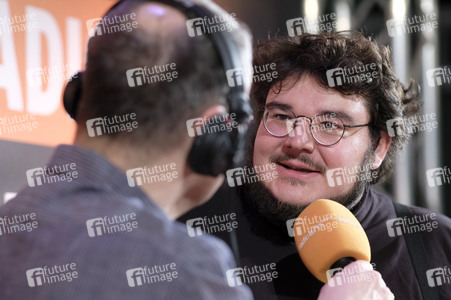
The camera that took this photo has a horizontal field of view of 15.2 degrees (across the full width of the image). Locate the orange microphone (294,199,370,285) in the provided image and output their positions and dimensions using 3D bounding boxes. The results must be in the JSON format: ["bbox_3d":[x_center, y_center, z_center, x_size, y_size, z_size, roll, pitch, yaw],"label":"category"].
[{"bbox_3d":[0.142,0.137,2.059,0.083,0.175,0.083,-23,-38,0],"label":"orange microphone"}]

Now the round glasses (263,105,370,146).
[{"bbox_3d":[0.131,-0.033,2.262,0.140,0.046,0.140,11,8,24],"label":"round glasses"}]

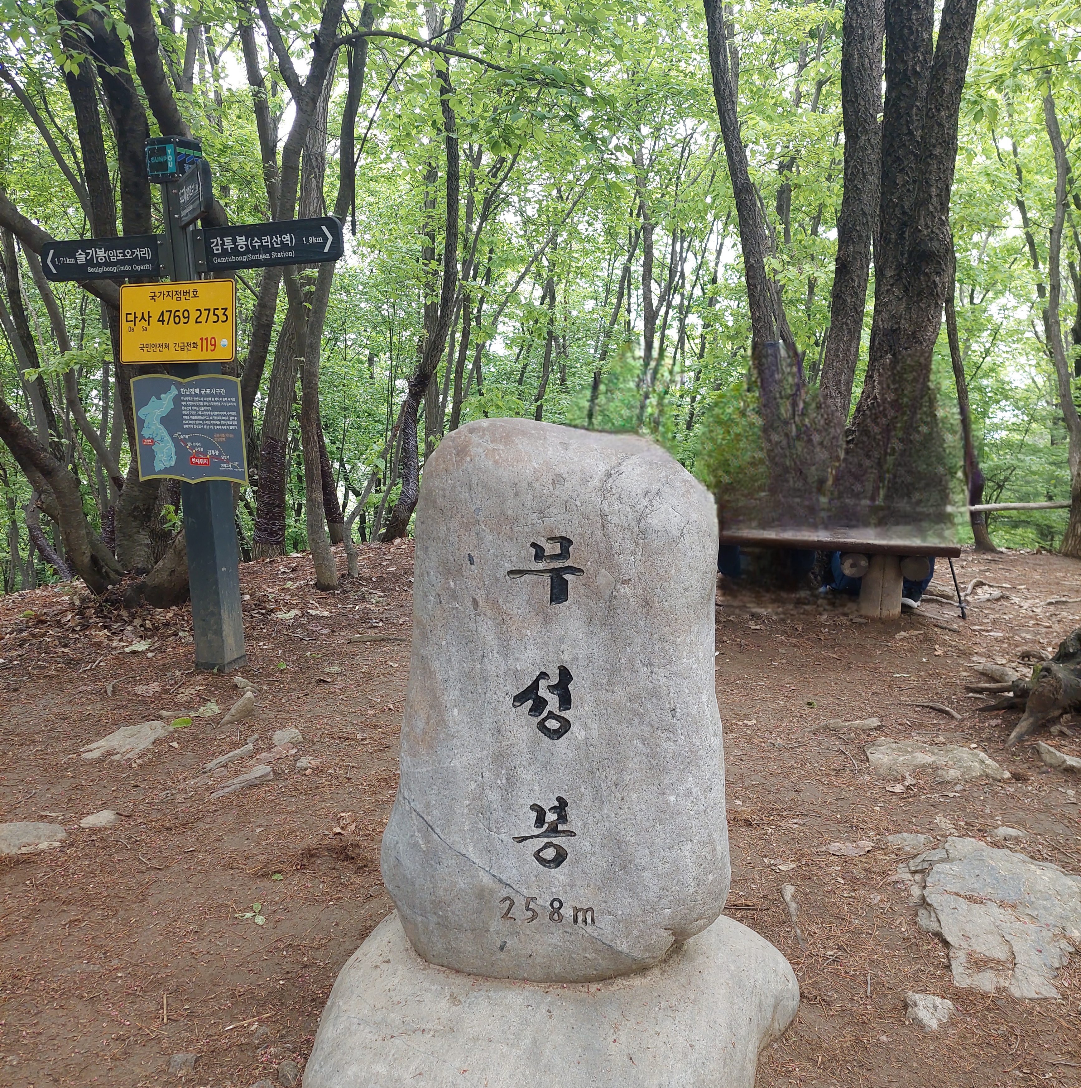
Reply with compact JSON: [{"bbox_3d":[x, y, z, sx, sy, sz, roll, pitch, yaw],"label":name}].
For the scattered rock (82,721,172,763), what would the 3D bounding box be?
[{"bbox_3d":[-1.578,0.740,3.959,0.254,0.070,0.304,0,9,8],"label":"scattered rock"}]

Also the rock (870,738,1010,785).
[{"bbox_3d":[1.342,0.730,3.562,0.439,0.090,0.242,-1,9,2],"label":"rock"}]

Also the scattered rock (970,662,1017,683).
[{"bbox_3d":[1.988,0.560,4.541,0.176,0.080,0.080,5,11,34],"label":"scattered rock"}]

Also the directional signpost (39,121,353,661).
[{"bbox_3d":[-1.568,-0.584,4.571,1.400,2.370,0.680,2,10,18],"label":"directional signpost"}]

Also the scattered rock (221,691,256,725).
[{"bbox_3d":[-1.215,0.662,4.261,0.093,0.090,0.229,1,10,16],"label":"scattered rock"}]

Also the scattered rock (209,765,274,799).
[{"bbox_3d":[-1.003,0.804,3.519,0.090,0.060,0.237,7,12,41],"label":"scattered rock"}]

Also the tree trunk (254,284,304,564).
[{"bbox_3d":[-2.073,-1.035,8.058,0.380,2.250,0.340,-1,9,0],"label":"tree trunk"}]

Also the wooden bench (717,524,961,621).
[{"bbox_3d":[1.496,0.136,6.085,1.800,0.420,0.500,3,10,25],"label":"wooden bench"}]

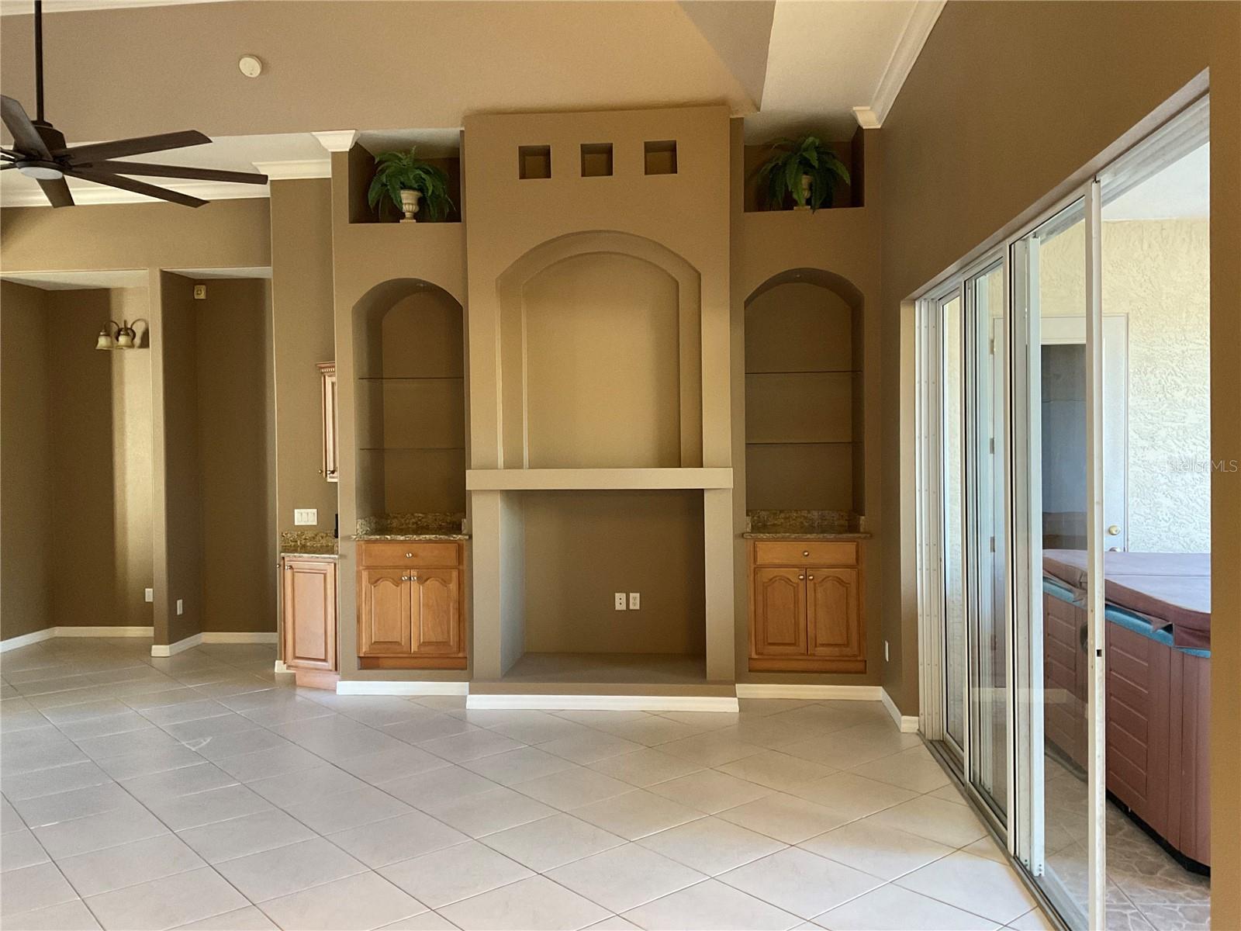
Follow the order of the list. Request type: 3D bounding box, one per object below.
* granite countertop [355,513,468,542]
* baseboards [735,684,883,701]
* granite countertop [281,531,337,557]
[{"bbox_3d":[-1.355,0.420,7.123,0.795,0.139,0.630,-1,1,5],"label":"granite countertop"},{"bbox_3d":[1.200,1.440,6.615,0.907,0.088,0.018,-1,1,5],"label":"baseboards"},{"bbox_3d":[-2.163,0.554,7.257,0.612,0.129,0.598,-1,1,5],"label":"granite countertop"}]

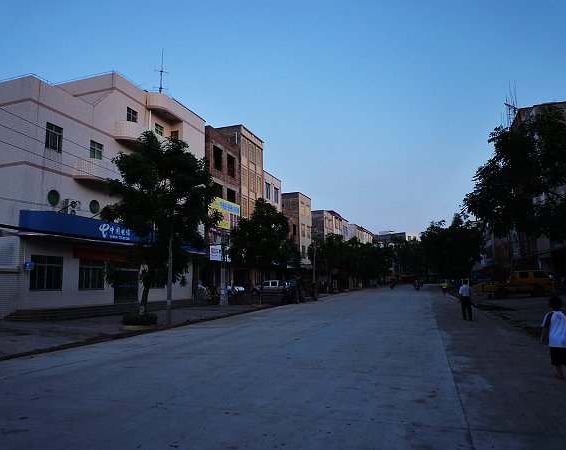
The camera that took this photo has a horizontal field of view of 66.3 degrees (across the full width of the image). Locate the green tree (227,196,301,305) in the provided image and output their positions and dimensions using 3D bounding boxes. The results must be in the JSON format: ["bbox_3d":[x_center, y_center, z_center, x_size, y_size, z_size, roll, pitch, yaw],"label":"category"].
[{"bbox_3d":[-1.314,1.718,29.200,4.700,7.200,4.700,-1,-8,0],"label":"green tree"}]

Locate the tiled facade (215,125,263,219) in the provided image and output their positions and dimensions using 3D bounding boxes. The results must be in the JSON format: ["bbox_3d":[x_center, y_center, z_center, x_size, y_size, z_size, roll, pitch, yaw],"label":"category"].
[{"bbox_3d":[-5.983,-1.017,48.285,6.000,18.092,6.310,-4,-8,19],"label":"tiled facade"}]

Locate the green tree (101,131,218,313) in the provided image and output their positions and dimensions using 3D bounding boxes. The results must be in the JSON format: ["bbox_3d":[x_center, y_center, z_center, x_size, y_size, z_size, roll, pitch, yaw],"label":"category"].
[{"bbox_3d":[-4.931,-0.140,17.300,4.400,7.200,4.400,-4,-8,19],"label":"green tree"}]

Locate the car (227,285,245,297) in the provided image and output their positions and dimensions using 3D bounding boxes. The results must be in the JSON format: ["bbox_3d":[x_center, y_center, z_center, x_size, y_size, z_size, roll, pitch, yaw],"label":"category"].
[{"bbox_3d":[-4.990,7.029,46.500,1.700,1.400,3.900,-4,-8,19],"label":"car"}]

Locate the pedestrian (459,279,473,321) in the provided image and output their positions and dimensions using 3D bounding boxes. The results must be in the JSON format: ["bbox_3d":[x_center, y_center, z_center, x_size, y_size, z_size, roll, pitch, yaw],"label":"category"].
[{"bbox_3d":[7.509,3.102,17.800,0.560,1.630,0.360,-4,-9,22],"label":"pedestrian"}]

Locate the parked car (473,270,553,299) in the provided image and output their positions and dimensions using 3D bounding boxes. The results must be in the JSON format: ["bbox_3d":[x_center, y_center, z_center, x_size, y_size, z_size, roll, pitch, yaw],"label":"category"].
[{"bbox_3d":[18.244,4.708,34.000,5.150,2.100,1.900,0,-8,-6],"label":"parked car"}]

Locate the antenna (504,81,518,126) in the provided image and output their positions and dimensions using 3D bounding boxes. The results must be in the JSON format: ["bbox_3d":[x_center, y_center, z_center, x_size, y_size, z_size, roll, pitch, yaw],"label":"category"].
[{"bbox_3d":[23.364,-12.478,44.500,1.300,4.700,1.300,-4,-8,19],"label":"antenna"}]

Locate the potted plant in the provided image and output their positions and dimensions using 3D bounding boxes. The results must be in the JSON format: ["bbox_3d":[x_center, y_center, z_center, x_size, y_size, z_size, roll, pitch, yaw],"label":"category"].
[{"bbox_3d":[-5.531,3.719,16.700,1.350,0.600,1.350,-4,-8,19],"label":"potted plant"}]

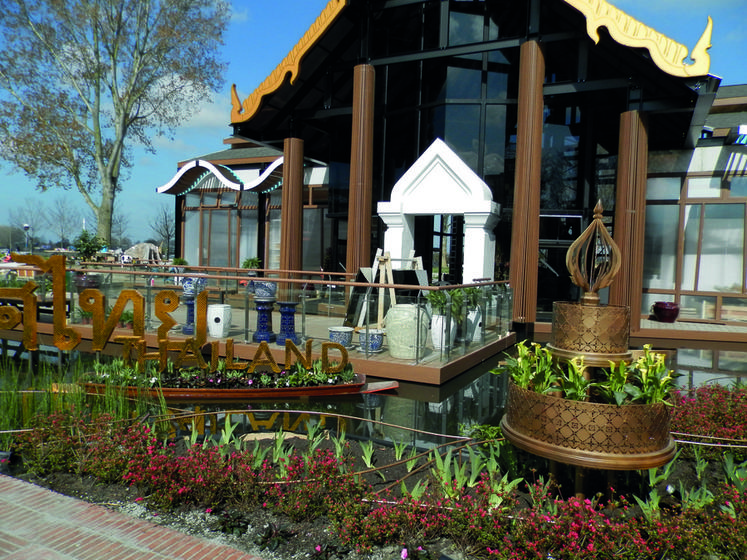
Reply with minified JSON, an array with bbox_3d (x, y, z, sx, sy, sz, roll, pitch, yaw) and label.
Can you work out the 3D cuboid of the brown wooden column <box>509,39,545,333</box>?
[{"bbox_3d":[3.029,-1.914,10.582,0.550,5.520,0.550,3,3,27],"label":"brown wooden column"}]

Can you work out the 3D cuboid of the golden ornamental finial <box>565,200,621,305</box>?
[{"bbox_3d":[1.439,-0.175,3.500,0.335,0.690,0.335,3,3,27],"label":"golden ornamental finial"}]

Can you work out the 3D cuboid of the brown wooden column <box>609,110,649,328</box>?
[{"bbox_3d":[4.641,-1.054,9.771,0.550,3.975,0.550,3,3,27],"label":"brown wooden column"}]

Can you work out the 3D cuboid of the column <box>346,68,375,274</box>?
[{"bbox_3d":[-0.289,-2.093,12.292,0.550,5.520,0.550,2,2,0],"label":"column"}]

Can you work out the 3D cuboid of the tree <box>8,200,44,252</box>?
[{"bbox_3d":[-57.731,-8.927,90.000,6.000,9.400,6.000,3,3,27],"label":"tree"}]

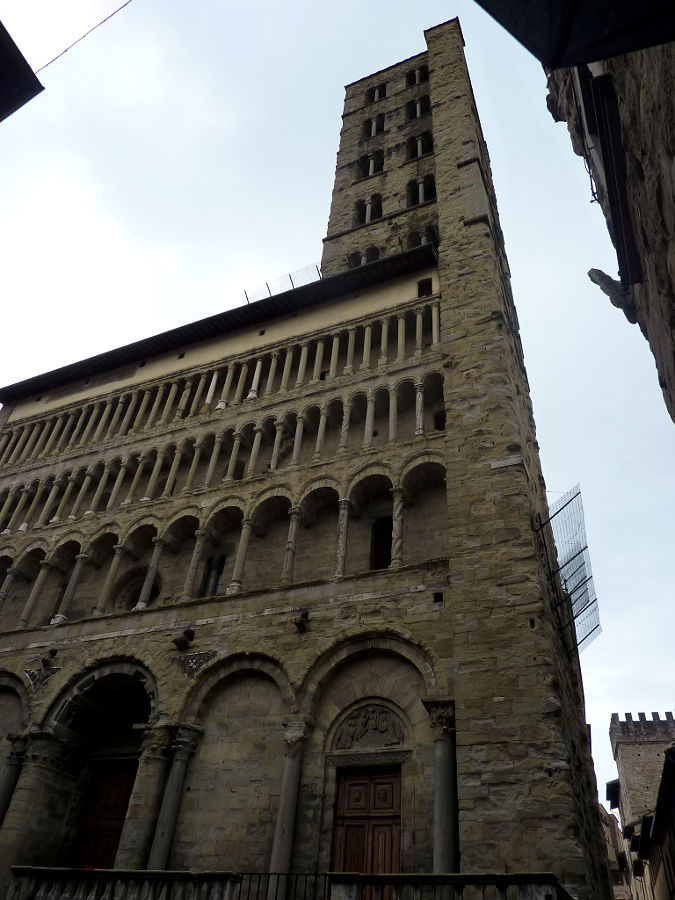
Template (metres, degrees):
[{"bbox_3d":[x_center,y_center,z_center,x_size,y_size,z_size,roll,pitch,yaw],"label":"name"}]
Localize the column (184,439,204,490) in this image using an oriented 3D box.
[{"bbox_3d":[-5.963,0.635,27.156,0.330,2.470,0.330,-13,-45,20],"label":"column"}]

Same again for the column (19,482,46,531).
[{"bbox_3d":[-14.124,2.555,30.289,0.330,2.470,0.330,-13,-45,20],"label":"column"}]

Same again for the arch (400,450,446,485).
[{"bbox_3d":[2.699,0.569,20.605,1.615,1.241,0.500,-13,-46,20],"label":"arch"}]

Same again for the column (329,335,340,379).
[{"bbox_3d":[-0.128,-4.250,29.385,0.350,2.590,0.350,3,-40,3],"label":"column"}]

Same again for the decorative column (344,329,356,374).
[{"bbox_3d":[0.555,-4.021,26.396,0.330,2.691,0.330,-13,-46,20],"label":"decorative column"}]

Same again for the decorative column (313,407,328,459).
[{"bbox_3d":[-0.612,-0.618,23.763,0.330,2.721,0.330,3,-42,3],"label":"decorative column"}]

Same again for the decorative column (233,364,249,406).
[{"bbox_3d":[-4.140,-2.906,28.131,0.320,2.661,0.320,-13,-46,20],"label":"decorative column"}]

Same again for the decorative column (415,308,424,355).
[{"bbox_3d":[3.219,-4.675,25.432,0.330,2.915,0.330,3,-42,3],"label":"decorative column"}]

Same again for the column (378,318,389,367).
[{"bbox_3d":[1.845,-4.261,25.688,0.320,2.601,0.320,-13,-44,21],"label":"column"}]

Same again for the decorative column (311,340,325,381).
[{"bbox_3d":[-0.862,-3.921,28.352,0.320,2.350,0.320,-13,-45,20],"label":"decorative column"}]

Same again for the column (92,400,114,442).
[{"bbox_3d":[-11.772,-1.466,32.730,0.350,2.811,0.350,-13,-44,21],"label":"column"}]

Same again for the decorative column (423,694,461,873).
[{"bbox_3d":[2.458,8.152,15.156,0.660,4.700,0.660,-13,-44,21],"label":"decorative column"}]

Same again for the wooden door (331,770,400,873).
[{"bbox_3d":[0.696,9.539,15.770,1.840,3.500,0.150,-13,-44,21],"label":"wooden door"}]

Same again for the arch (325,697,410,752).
[{"bbox_3d":[0.859,7.327,17.426,2.433,1.391,0.350,-13,-44,21],"label":"arch"}]

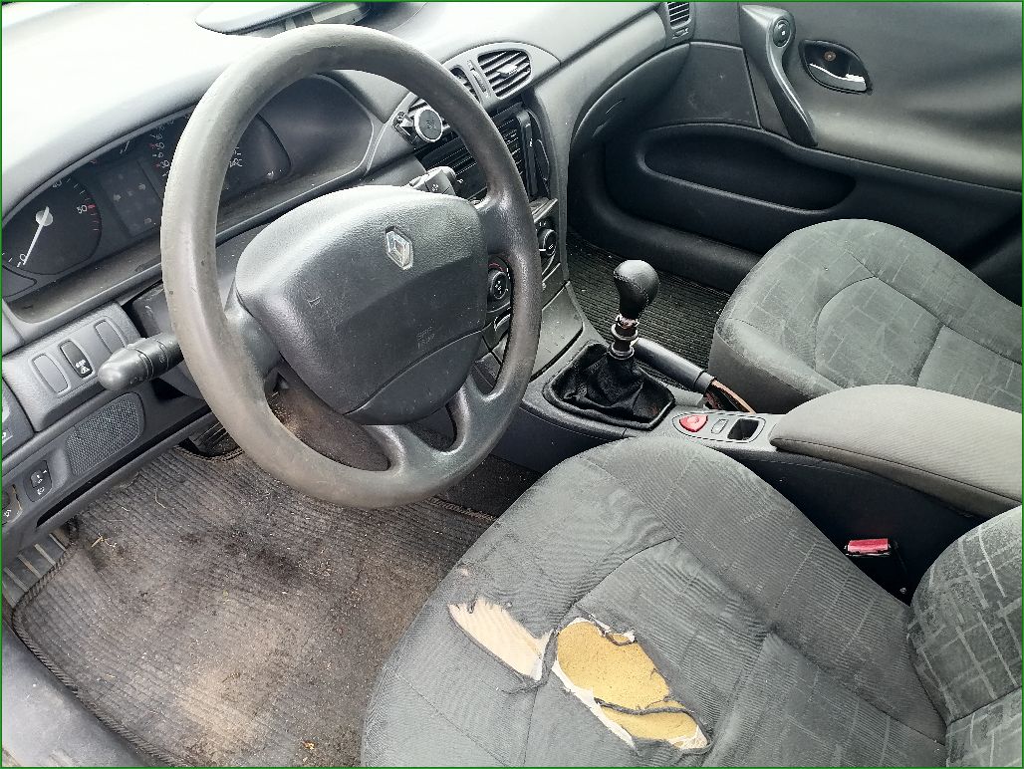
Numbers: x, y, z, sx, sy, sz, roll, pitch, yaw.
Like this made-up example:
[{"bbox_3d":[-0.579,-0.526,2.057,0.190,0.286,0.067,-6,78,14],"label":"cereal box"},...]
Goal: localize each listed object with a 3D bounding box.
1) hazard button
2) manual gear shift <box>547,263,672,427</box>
[{"bbox_3d":[0.224,0.047,0.959,0.029,0.009,0.037,12,38,32],"label":"hazard button"},{"bbox_3d":[0.138,-0.070,0.949,0.148,0.200,0.128,23,43,24],"label":"manual gear shift"}]

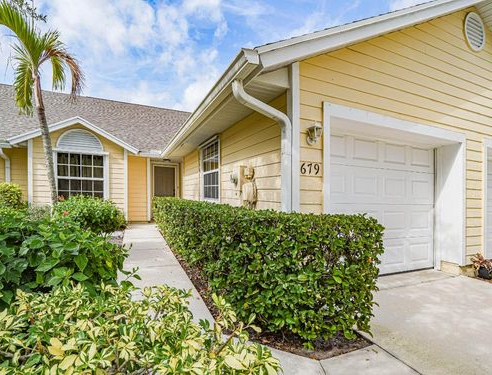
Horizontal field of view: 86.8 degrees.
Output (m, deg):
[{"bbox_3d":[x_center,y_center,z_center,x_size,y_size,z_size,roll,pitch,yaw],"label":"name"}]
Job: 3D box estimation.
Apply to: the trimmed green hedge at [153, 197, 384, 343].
[{"bbox_3d":[-0.918,0.788,5.250,1.050,1.040,7.400,2,-2,-24],"label":"trimmed green hedge"}]

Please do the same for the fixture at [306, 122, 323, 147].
[{"bbox_3d":[0.769,-0.594,2.912,0.125,0.260,0.150,2,-2,-23],"label":"fixture"}]

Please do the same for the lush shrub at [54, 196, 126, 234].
[{"bbox_3d":[-3.998,0.740,6.758,1.500,0.880,1.300,2,-2,-23],"label":"lush shrub"}]

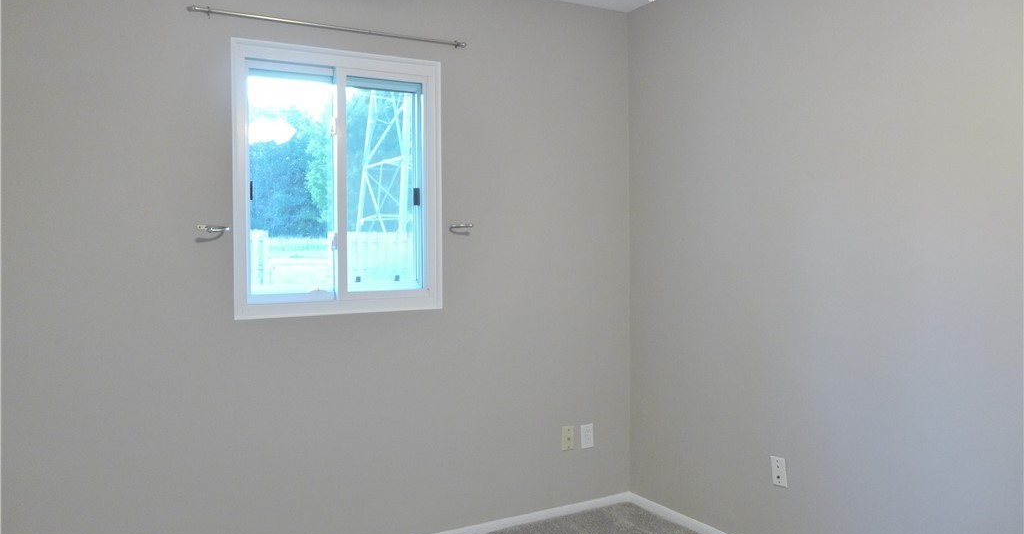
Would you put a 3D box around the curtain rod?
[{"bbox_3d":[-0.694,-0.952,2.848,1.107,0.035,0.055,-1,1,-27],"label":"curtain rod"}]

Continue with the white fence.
[{"bbox_3d":[-3.665,-0.123,15.044,3.548,1.278,0.120,-1,1,-27],"label":"white fence"}]

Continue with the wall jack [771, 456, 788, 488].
[{"bbox_3d":[1.058,0.815,2.821,0.012,0.115,0.071,-1,1,-31],"label":"wall jack"}]

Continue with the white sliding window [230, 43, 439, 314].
[{"bbox_3d":[-0.692,-0.343,2.916,0.851,1.069,0.070,-1,1,-27],"label":"white sliding window"}]

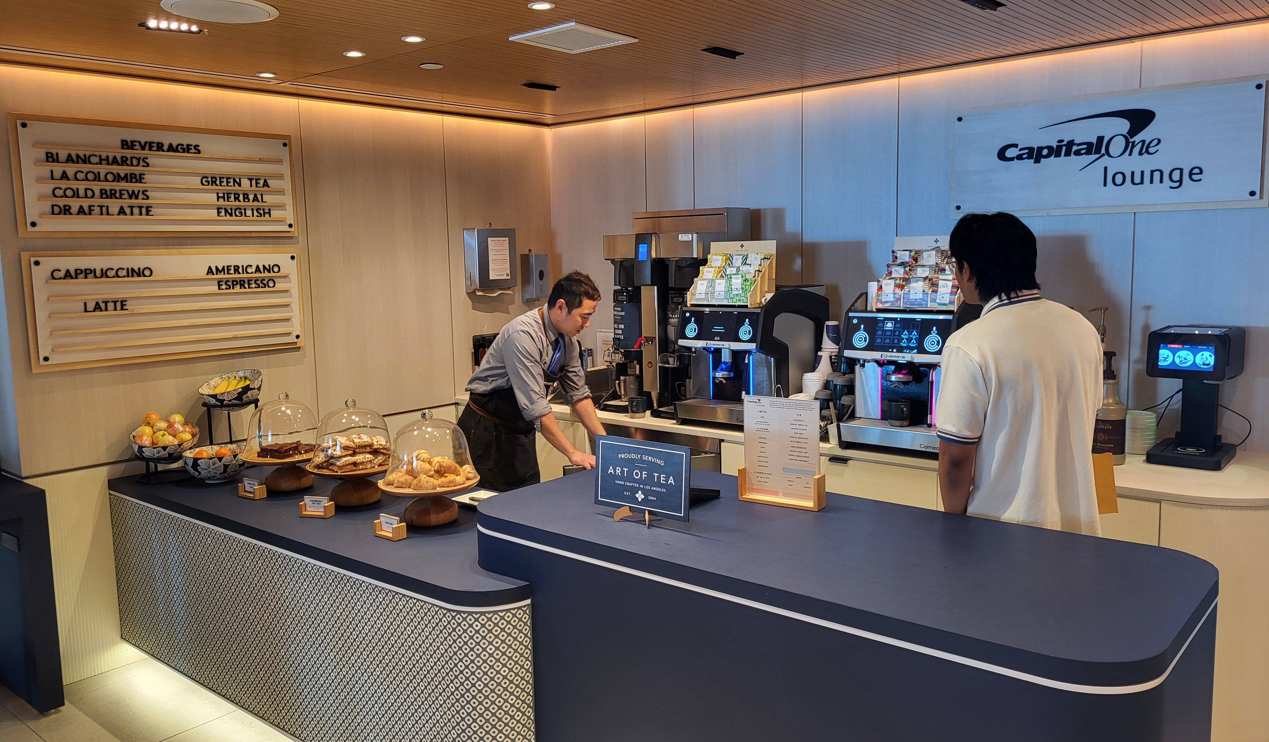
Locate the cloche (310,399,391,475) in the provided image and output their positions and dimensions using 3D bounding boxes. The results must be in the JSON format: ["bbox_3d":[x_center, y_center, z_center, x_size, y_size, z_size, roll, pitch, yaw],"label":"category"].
[{"bbox_3d":[-0.946,0.206,3.202,0.272,0.227,0.272,4,9,39],"label":"cloche"}]

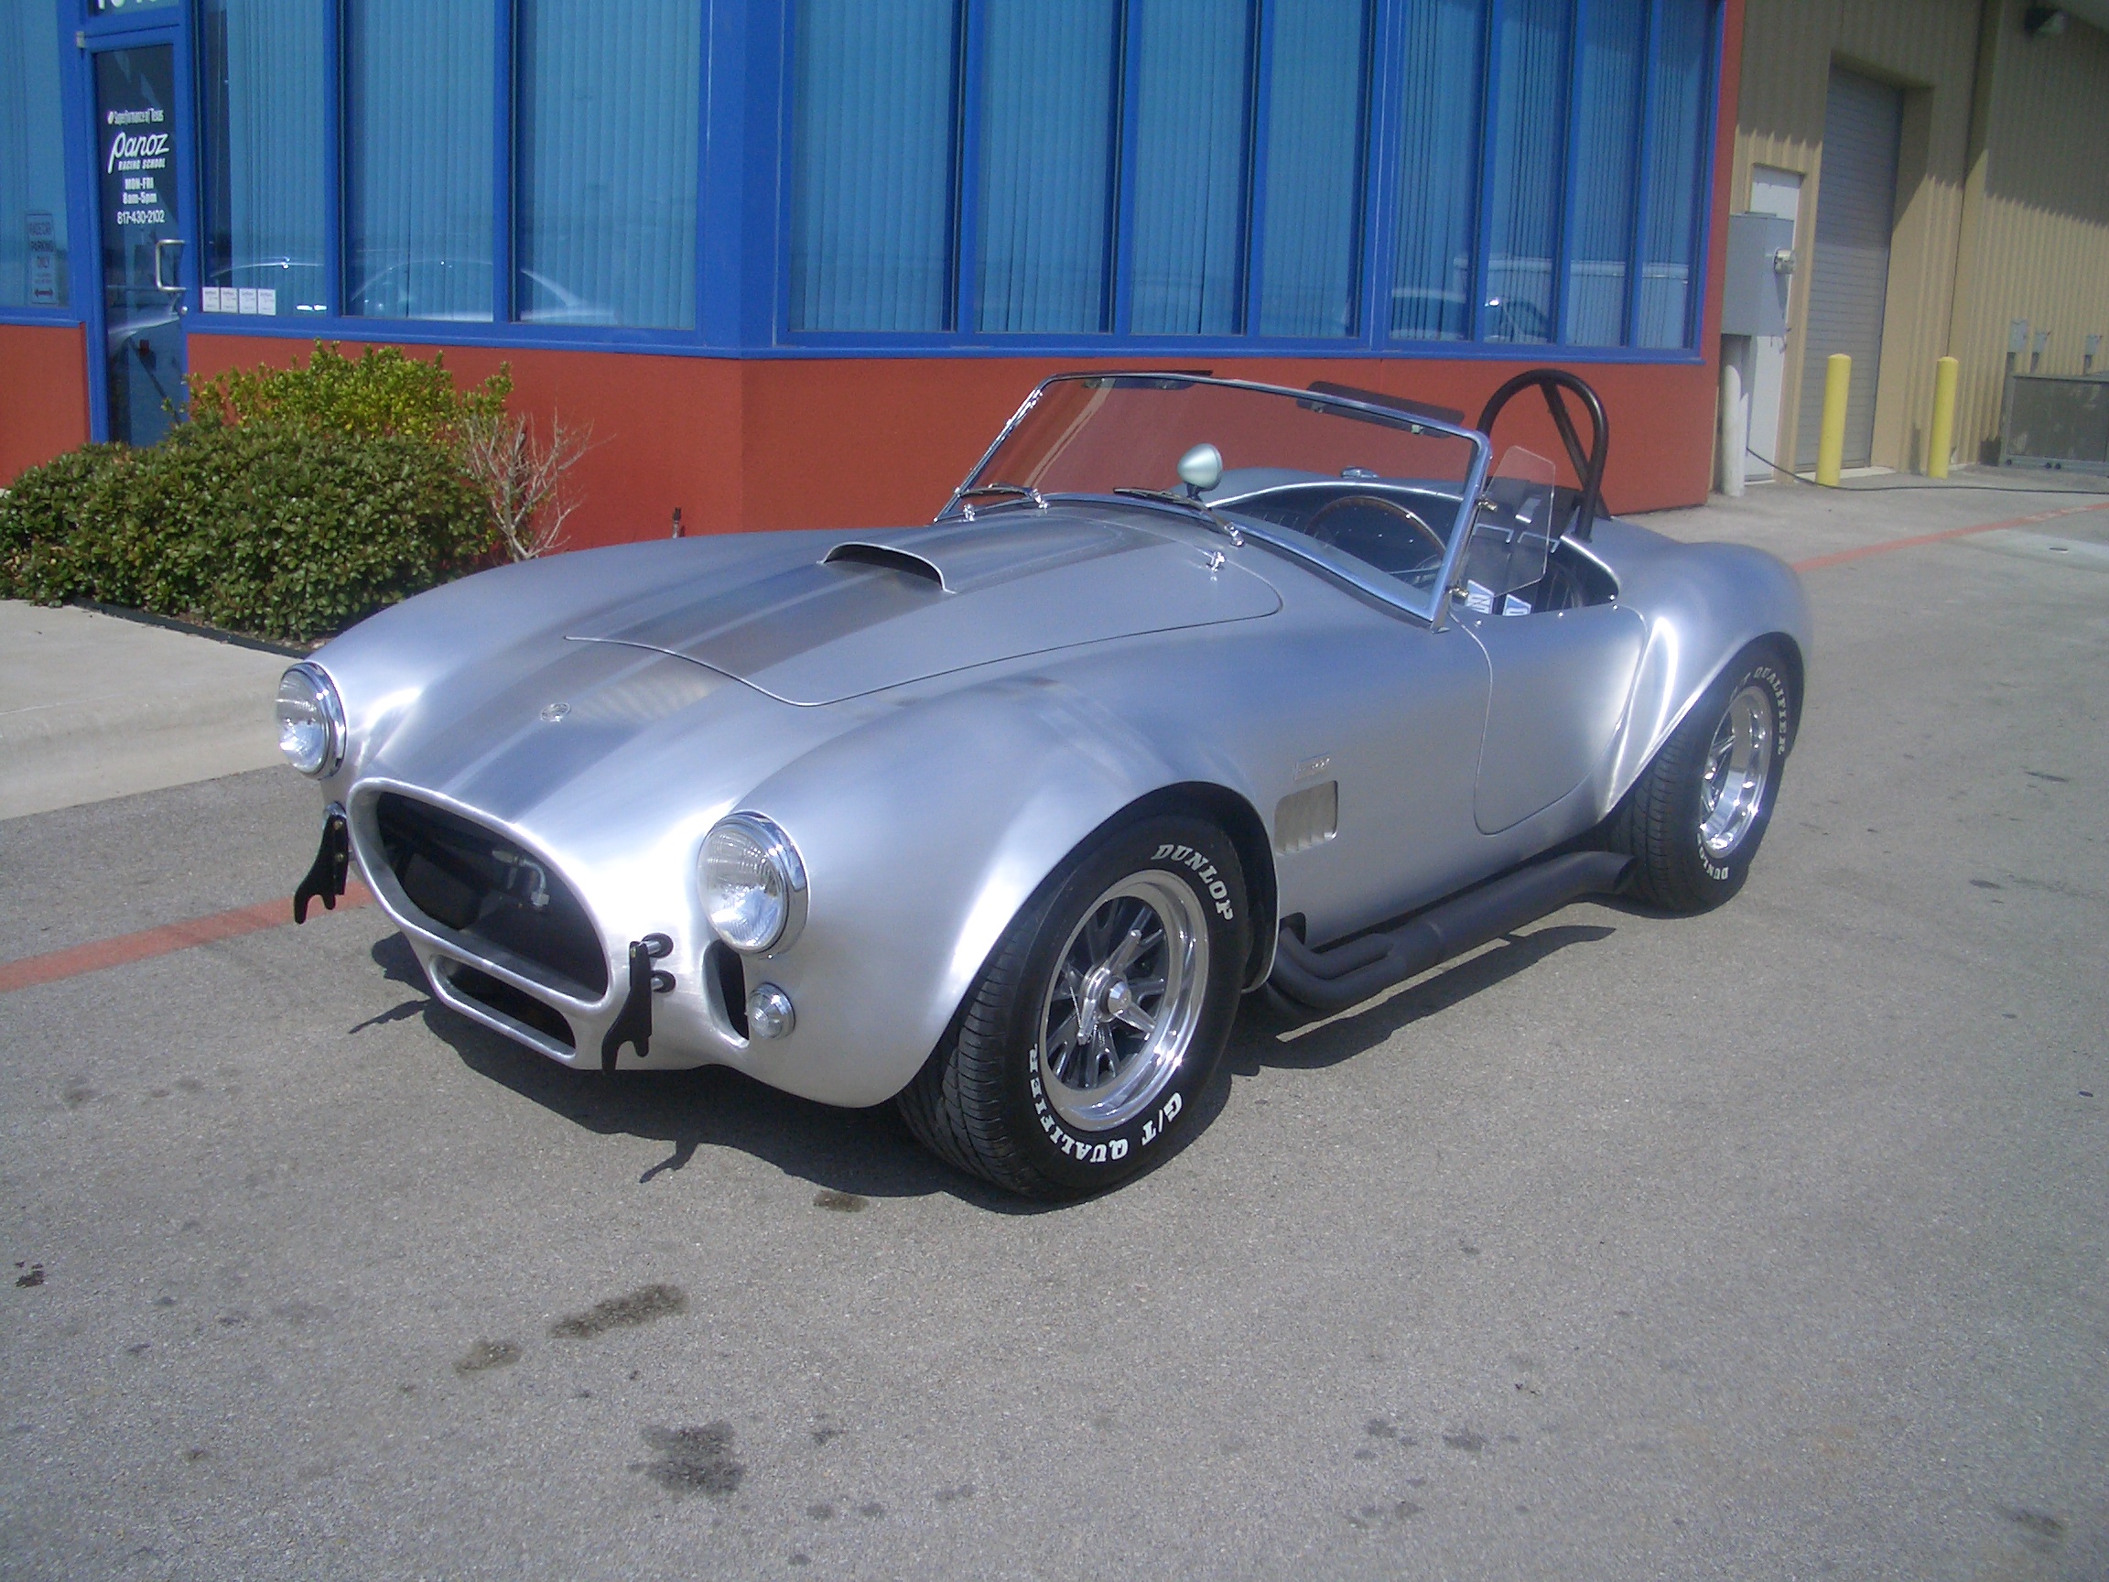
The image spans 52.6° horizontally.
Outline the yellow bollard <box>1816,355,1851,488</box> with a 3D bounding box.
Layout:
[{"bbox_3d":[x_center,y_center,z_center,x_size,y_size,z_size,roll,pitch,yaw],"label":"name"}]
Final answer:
[{"bbox_3d":[5.632,-2.695,15.400,0.168,0.920,0.168,2,15,0],"label":"yellow bollard"}]

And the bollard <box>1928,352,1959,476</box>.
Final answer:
[{"bbox_3d":[6.831,-2.883,16.400,0.168,0.920,0.168,2,15,0],"label":"bollard"}]

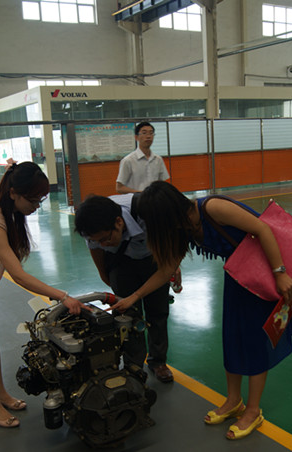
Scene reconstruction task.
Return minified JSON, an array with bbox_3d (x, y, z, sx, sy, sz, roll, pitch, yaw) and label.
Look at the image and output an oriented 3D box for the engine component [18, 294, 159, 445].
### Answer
[{"bbox_3d":[-0.388,0.719,2.874,0.600,0.730,0.740,-10,12,-32],"label":"engine component"}]

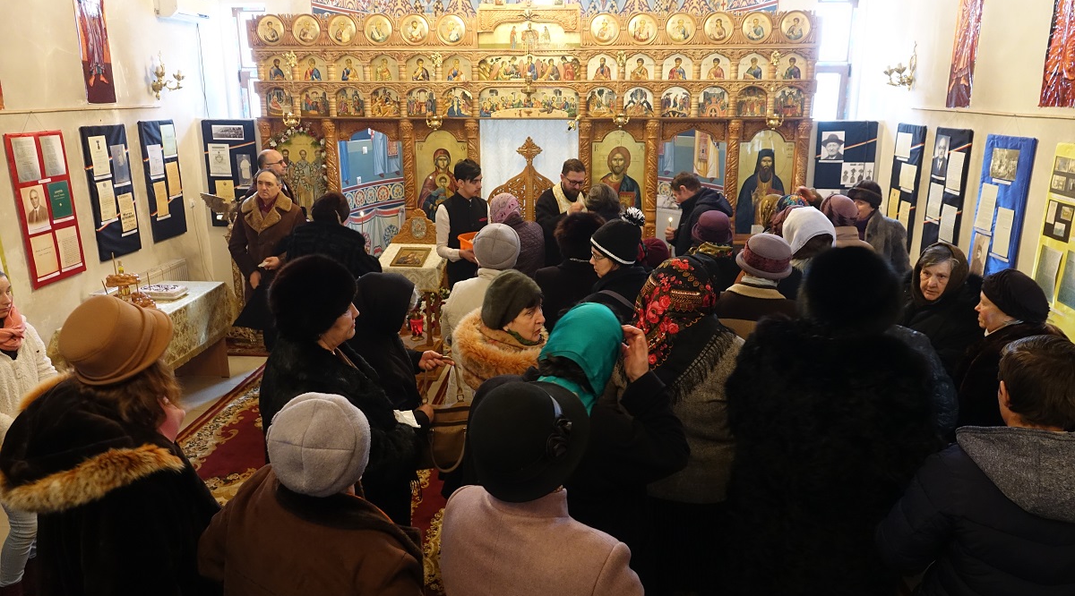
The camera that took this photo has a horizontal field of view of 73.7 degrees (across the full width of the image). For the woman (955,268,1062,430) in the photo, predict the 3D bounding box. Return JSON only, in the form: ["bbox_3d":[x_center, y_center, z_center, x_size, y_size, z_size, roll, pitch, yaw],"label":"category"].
[{"bbox_3d":[1.803,0.684,2.835,0.420,1.620,0.500,11,19,35],"label":"woman"}]

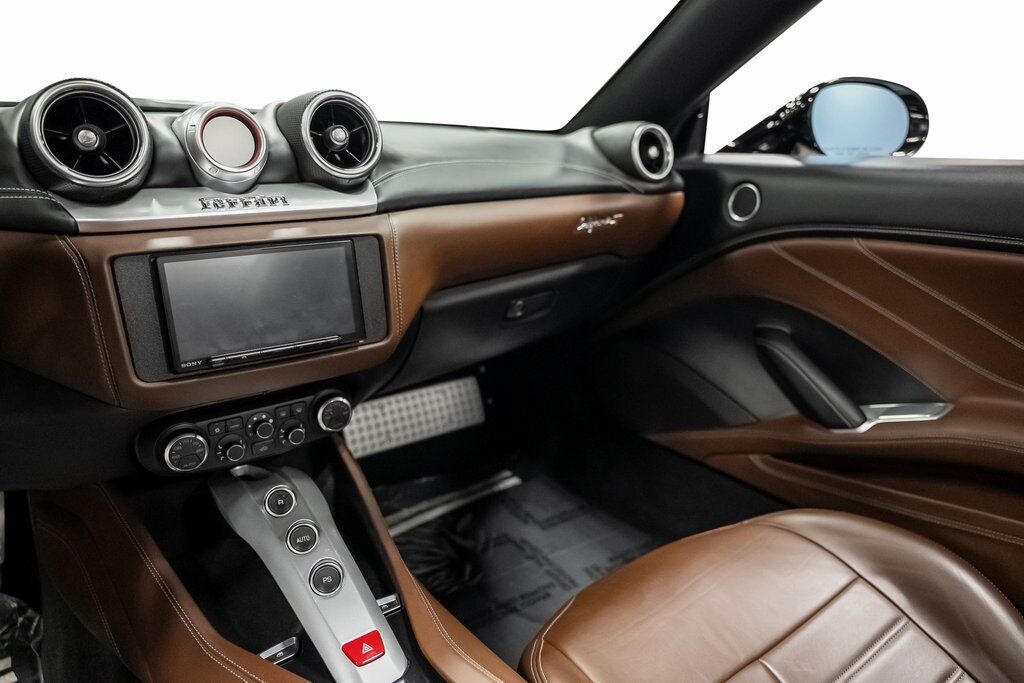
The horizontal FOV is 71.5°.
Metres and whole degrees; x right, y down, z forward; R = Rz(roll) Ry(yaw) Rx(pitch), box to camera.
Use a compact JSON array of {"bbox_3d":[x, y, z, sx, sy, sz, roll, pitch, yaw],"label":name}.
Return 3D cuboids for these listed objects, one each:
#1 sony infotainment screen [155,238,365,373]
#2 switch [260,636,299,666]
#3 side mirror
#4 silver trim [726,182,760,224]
[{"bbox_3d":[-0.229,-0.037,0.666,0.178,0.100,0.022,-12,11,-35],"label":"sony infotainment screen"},{"bbox_3d":[-0.205,0.272,0.621,0.037,0.015,0.016,-12,5,-35],"label":"switch"},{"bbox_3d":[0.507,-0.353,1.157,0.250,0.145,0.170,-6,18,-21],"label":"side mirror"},{"bbox_3d":[0.347,-0.208,1.060,0.010,0.053,0.053,0,13,-38],"label":"silver trim"}]

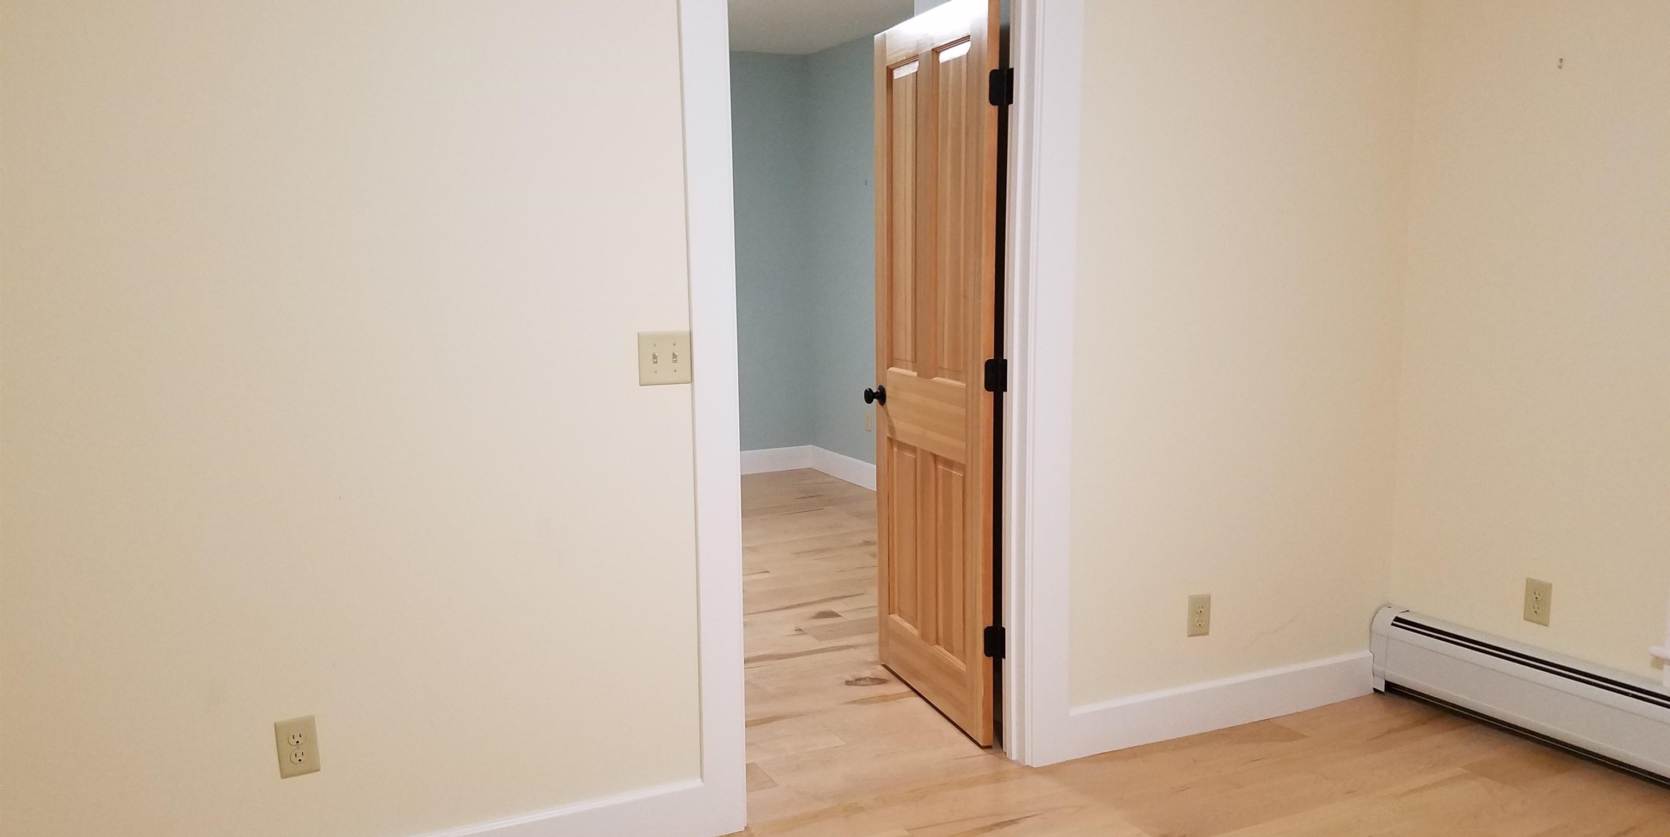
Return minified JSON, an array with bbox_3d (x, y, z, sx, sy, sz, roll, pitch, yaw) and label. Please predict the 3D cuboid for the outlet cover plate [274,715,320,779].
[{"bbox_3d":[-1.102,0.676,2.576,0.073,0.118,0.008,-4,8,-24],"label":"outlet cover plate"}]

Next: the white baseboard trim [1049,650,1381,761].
[{"bbox_3d":[1.179,0.819,3.640,1.199,0.128,0.021,-4,8,-24],"label":"white baseboard trim"}]

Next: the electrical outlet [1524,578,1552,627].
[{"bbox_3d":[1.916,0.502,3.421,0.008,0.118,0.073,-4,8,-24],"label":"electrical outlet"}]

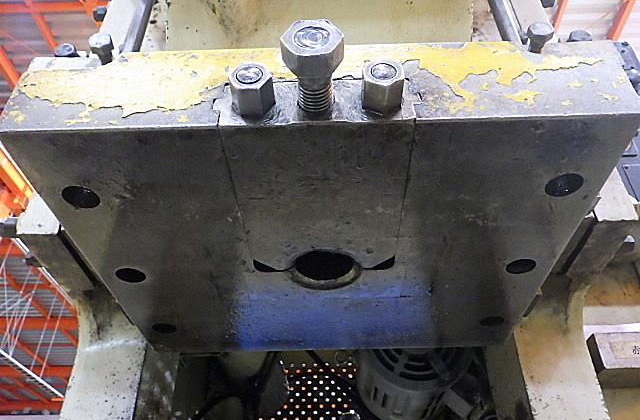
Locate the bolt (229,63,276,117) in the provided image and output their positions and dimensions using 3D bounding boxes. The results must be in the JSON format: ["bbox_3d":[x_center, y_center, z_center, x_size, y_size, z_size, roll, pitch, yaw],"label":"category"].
[{"bbox_3d":[-0.042,-0.073,0.318,0.027,0.023,0.022,-1,-38,1],"label":"bolt"}]

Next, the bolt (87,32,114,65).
[{"bbox_3d":[-0.148,-0.108,0.353,0.016,0.016,0.016,-1,-38,1],"label":"bolt"}]

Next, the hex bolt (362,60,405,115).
[{"bbox_3d":[0.038,-0.075,0.316,0.024,0.027,0.022,-1,-38,1],"label":"hex bolt"}]

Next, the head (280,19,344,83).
[{"bbox_3d":[-0.004,-0.091,0.294,0.035,0.031,0.016,-1,-38,1],"label":"head"}]

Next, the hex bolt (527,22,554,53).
[{"bbox_3d":[0.146,-0.113,0.345,0.018,0.017,0.018,-1,-37,2],"label":"hex bolt"}]

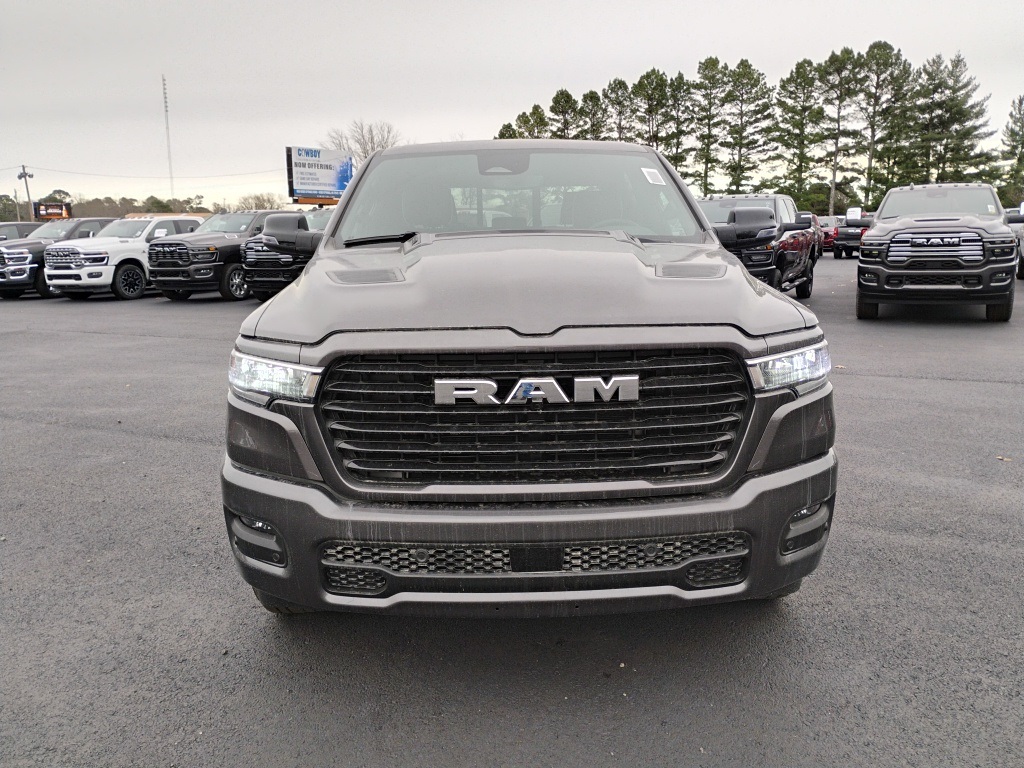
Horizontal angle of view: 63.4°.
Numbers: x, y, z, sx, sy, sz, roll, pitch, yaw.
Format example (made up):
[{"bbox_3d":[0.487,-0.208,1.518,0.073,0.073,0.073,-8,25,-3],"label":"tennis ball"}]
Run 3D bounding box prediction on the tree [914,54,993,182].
[{"bbox_3d":[31.981,-17.675,60.000,5.650,12.387,5.650,-1,11,0],"label":"tree"}]

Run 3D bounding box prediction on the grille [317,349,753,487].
[{"bbox_3d":[0.066,0.095,2.411,1.290,0.405,0.200,-1,11,-1],"label":"grille"}]

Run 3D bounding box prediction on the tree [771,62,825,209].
[{"bbox_3d":[19.875,-16.583,57.864,3.700,11.640,3.520,0,11,0],"label":"tree"}]

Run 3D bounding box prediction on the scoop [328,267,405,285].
[{"bbox_3d":[-0.602,-0.450,3.464,0.300,0.060,0.240,-2,11,1],"label":"scoop"}]

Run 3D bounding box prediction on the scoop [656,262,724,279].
[{"bbox_3d":[0.743,-0.471,3.447,0.300,0.060,0.240,-2,11,1],"label":"scoop"}]

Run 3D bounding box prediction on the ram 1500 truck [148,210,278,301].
[{"bbox_3d":[-6.717,-3.407,21.623,2.150,2.030,6.000,2,11,19],"label":"ram 1500 truck"}]

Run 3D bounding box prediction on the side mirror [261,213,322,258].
[{"bbox_3d":[-1.043,-0.713,3.916,0.320,0.225,0.200,-1,11,-1],"label":"side mirror"}]

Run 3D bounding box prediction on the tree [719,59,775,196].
[{"bbox_3d":[16.512,-16.868,58.827,3.840,11.810,3.640,0,11,0],"label":"tree"}]

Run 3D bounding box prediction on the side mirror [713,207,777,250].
[{"bbox_3d":[1.117,-0.756,3.979,0.320,0.225,0.200,-1,11,-1],"label":"side mirror"}]

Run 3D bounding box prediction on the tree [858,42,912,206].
[{"bbox_3d":[24.481,-16.210,54.879,3.580,12.090,3.400,0,11,0],"label":"tree"}]

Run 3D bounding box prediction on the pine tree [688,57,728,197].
[{"bbox_3d":[15.895,-19.494,67.000,3.397,13.994,3.397,-1,11,0],"label":"pine tree"}]

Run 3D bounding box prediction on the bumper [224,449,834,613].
[{"bbox_3d":[0.056,0.451,2.631,2.030,0.410,0.480,-2,11,1],"label":"bumper"}]

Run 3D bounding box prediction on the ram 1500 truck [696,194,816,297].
[{"bbox_3d":[4.106,-2.390,15.026,2.150,2.030,6.000,4,12,26],"label":"ram 1500 truck"}]

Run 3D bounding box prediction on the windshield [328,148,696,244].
[{"bbox_3d":[0.033,-0.890,3.881,1.620,0.550,0.820,-1,11,-1],"label":"windshield"}]

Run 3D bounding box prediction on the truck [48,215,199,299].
[{"bbox_3d":[-10.113,-3.597,23.294,2.150,2.030,6.000,2,11,17],"label":"truck"}]

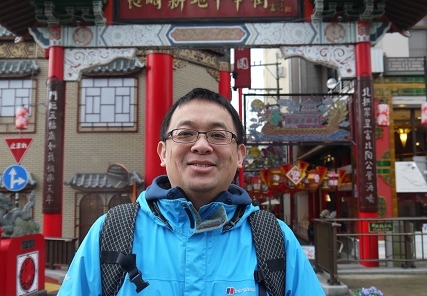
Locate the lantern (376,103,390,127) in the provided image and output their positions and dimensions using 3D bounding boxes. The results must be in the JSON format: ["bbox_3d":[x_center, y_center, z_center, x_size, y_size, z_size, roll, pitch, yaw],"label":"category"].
[{"bbox_3d":[3.946,-0.755,10.710,0.260,0.510,0.260,0,-5,0],"label":"lantern"}]

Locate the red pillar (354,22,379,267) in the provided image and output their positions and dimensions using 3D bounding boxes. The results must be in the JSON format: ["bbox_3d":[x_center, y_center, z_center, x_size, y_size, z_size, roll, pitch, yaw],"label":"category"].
[{"bbox_3d":[3.377,-0.132,10.252,0.420,5.431,0.420,0,-5,0],"label":"red pillar"}]

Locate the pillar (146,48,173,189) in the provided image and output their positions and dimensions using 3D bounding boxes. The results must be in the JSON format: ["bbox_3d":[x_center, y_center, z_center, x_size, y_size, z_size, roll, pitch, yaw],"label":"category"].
[{"bbox_3d":[-1.831,0.032,15.211,0.880,6.516,0.880,0,-5,0],"label":"pillar"}]

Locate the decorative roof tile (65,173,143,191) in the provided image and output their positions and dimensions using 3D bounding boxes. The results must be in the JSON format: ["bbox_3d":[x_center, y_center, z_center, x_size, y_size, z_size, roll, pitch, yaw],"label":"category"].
[{"bbox_3d":[-3.567,1.096,15.085,2.580,0.640,0.550,0,-5,0],"label":"decorative roof tile"}]

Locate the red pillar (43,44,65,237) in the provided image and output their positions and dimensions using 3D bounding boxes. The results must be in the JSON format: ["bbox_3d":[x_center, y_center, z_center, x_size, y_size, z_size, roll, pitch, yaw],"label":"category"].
[{"bbox_3d":[-3.559,0.103,10.385,0.420,4.994,0.420,0,-5,0],"label":"red pillar"}]

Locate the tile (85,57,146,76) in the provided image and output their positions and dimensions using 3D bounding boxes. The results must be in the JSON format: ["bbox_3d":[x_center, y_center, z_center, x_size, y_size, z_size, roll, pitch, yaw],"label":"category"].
[{"bbox_3d":[-3.499,-2.712,15.431,2.450,0.680,0.550,0,-5,0],"label":"tile"}]

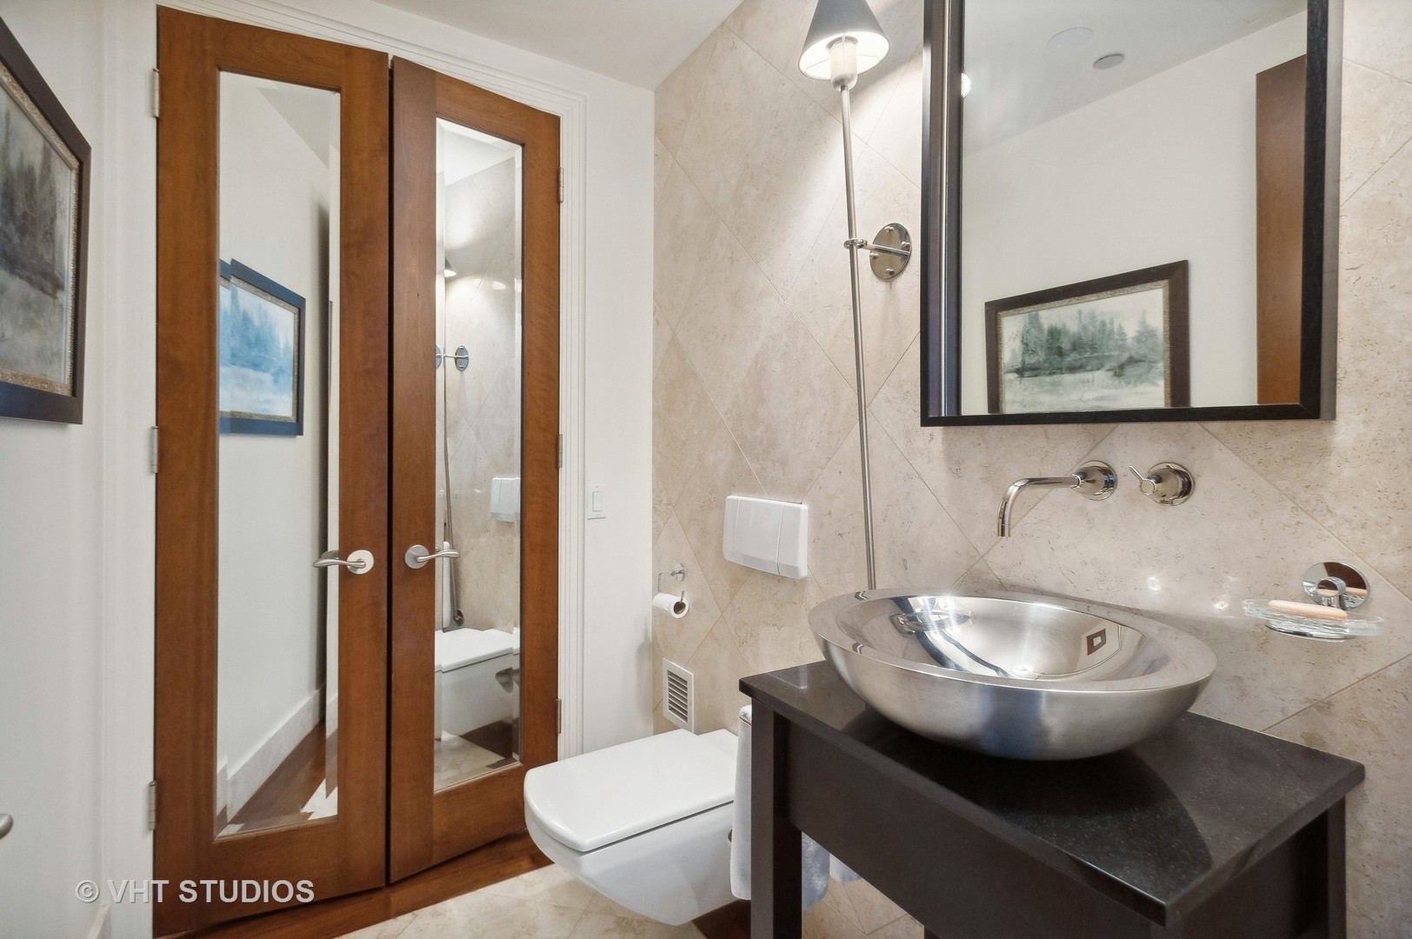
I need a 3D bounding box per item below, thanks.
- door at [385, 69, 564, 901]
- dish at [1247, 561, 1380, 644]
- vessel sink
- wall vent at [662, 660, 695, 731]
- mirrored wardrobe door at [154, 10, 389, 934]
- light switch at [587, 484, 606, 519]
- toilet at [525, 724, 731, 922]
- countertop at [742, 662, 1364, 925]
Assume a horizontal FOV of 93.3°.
[{"bbox_3d":[-0.673,0.007,1.985,0.500,2.241,0.040,0,1,-41],"label":"door"},{"bbox_3d":[0.684,0.150,0.749,0.130,0.083,0.118,0,1,-31],"label":"dish"},{"bbox_3d":[0.376,0.270,0.870,0.475,0.132,0.475,0,1,0],"label":"vessel sink"},{"bbox_3d":[-0.095,0.740,2.157,0.012,0.200,0.200,0,1,-31],"label":"wall vent"},{"bbox_3d":[-1.104,0.014,1.726,0.504,2.251,0.040,0,1,-22],"label":"mirrored wardrobe door"},{"bbox_3d":[-0.360,0.109,2.208,0.070,0.116,0.009,0,1,-31],"label":"light switch"},{"bbox_3d":[-0.113,0.881,1.615,0.605,0.305,0.370,0,1,-31],"label":"toilet"},{"bbox_3d":[0.403,0.345,0.903,0.458,0.024,0.610,0,1,-31],"label":"countertop"}]

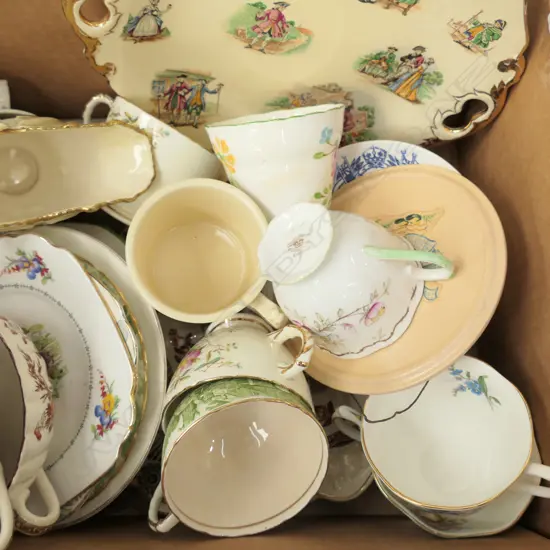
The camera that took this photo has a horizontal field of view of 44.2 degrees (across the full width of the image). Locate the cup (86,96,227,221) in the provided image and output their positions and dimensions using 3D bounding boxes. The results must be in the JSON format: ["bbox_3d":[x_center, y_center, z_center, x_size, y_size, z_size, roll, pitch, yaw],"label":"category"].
[{"bbox_3d":[-0.085,-0.069,0.446,0.104,0.090,0.064,31,96,3],"label":"cup"}]

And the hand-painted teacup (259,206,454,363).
[{"bbox_3d":[0.041,-0.004,0.383,0.106,0.070,0.085,-12,61,32],"label":"hand-painted teacup"}]

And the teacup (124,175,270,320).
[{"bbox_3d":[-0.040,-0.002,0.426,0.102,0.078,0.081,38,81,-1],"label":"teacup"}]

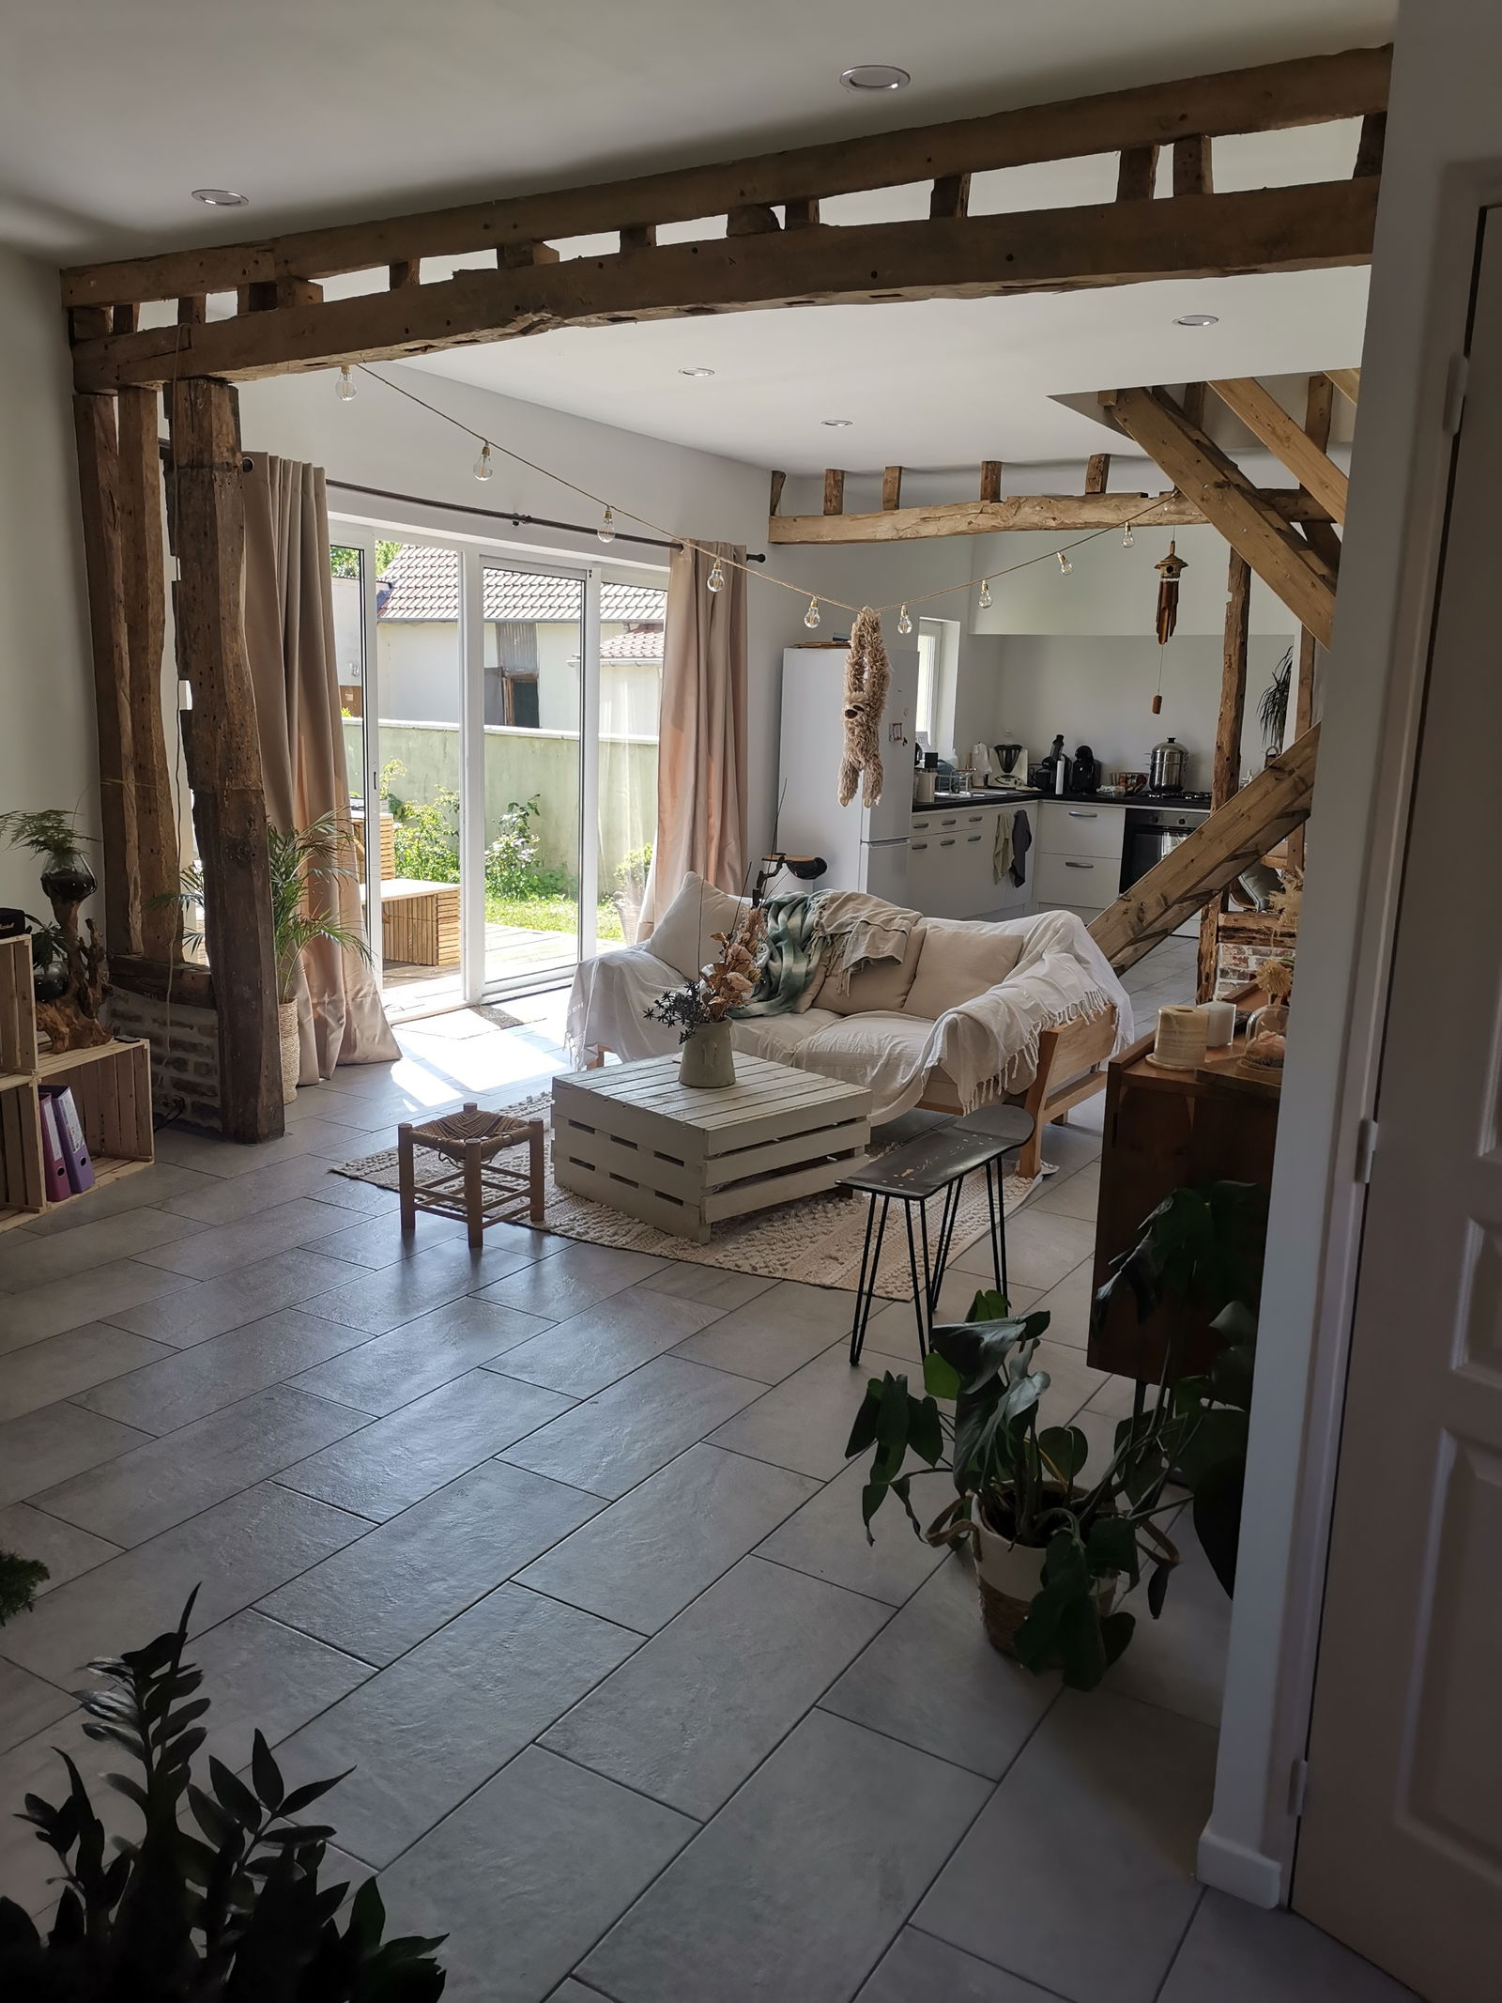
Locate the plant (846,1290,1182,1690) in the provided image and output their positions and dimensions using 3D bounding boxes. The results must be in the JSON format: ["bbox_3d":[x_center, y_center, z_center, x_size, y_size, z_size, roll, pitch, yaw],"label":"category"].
[{"bbox_3d":[0.429,0.761,2.531,0.530,0.630,0.500,2,11,0],"label":"plant"}]

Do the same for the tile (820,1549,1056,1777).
[{"bbox_3d":[0.393,1.070,2.612,0.304,0.010,0.616,8,13,30],"label":"tile"}]

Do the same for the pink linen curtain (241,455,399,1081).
[{"bbox_3d":[-1.637,-0.858,5.913,0.260,2.280,0.600,9,13,31],"label":"pink linen curtain"}]

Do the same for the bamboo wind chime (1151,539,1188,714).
[{"bbox_3d":[2.027,-1.815,7.566,0.180,0.860,0.170,5,12,14],"label":"bamboo wind chime"}]

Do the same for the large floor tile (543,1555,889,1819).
[{"bbox_3d":[-0.033,1.057,2.464,0.300,0.010,0.600,9,13,31],"label":"large floor tile"}]

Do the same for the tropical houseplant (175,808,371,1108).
[{"bbox_3d":[-1.704,-0.150,5.570,0.650,1.020,0.620,-1,12,-14],"label":"tropical houseplant"}]

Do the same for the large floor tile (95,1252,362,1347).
[{"bbox_3d":[-1.245,0.726,3.841,0.300,0.010,0.600,9,13,30],"label":"large floor tile"}]

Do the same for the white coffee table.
[{"bbox_3d":[-0.119,0.412,4.735,0.665,0.335,0.690,-10,16,-44],"label":"white coffee table"}]

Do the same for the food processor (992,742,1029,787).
[{"bbox_3d":[1.799,-1.641,10.890,0.280,0.310,0.280,6,12,18],"label":"food processor"}]

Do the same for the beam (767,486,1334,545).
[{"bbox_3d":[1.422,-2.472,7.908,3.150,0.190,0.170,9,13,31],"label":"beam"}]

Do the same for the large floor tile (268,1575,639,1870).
[{"bbox_3d":[-0.457,1.088,2.401,0.304,0.010,0.616,8,13,30],"label":"large floor tile"}]

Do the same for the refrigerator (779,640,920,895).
[{"bbox_3d":[0.566,-1.194,9.370,0.620,1.770,0.540,9,14,33],"label":"refrigerator"}]

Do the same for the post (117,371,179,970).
[{"bbox_3d":[-1.946,-1.037,5.071,0.125,1.785,0.075,9,13,30],"label":"post"}]

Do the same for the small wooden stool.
[{"bbox_3d":[-0.782,0.486,4.397,0.295,0.306,0.295,9,14,32],"label":"small wooden stool"}]

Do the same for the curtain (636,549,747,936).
[{"bbox_3d":[-0.275,-1.245,8.153,0.230,2.250,0.930,9,13,31],"label":"curtain"}]

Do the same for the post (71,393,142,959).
[{"bbox_3d":[-2.180,-1.089,5.338,0.110,1.860,0.085,8,13,29],"label":"post"}]

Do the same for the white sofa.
[{"bbox_3d":[0.337,0.007,5.839,1.940,0.740,0.930,10,14,33],"label":"white sofa"}]

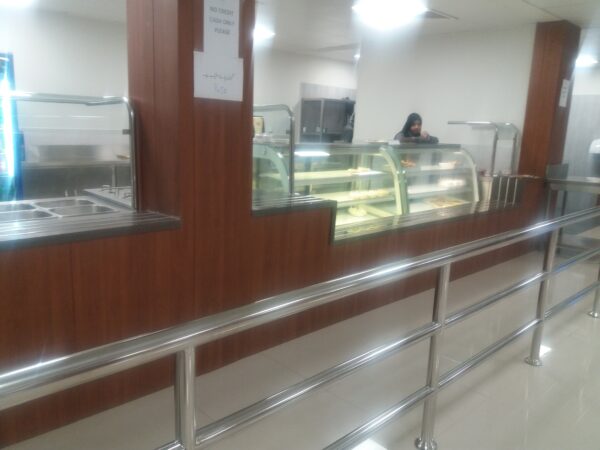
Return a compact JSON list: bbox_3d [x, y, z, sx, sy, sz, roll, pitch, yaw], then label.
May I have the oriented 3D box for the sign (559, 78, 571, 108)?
[{"bbox_3d":[3.065,-1.519,5.613,0.208,0.298,0.010,-9,16,-43],"label":"sign"}]

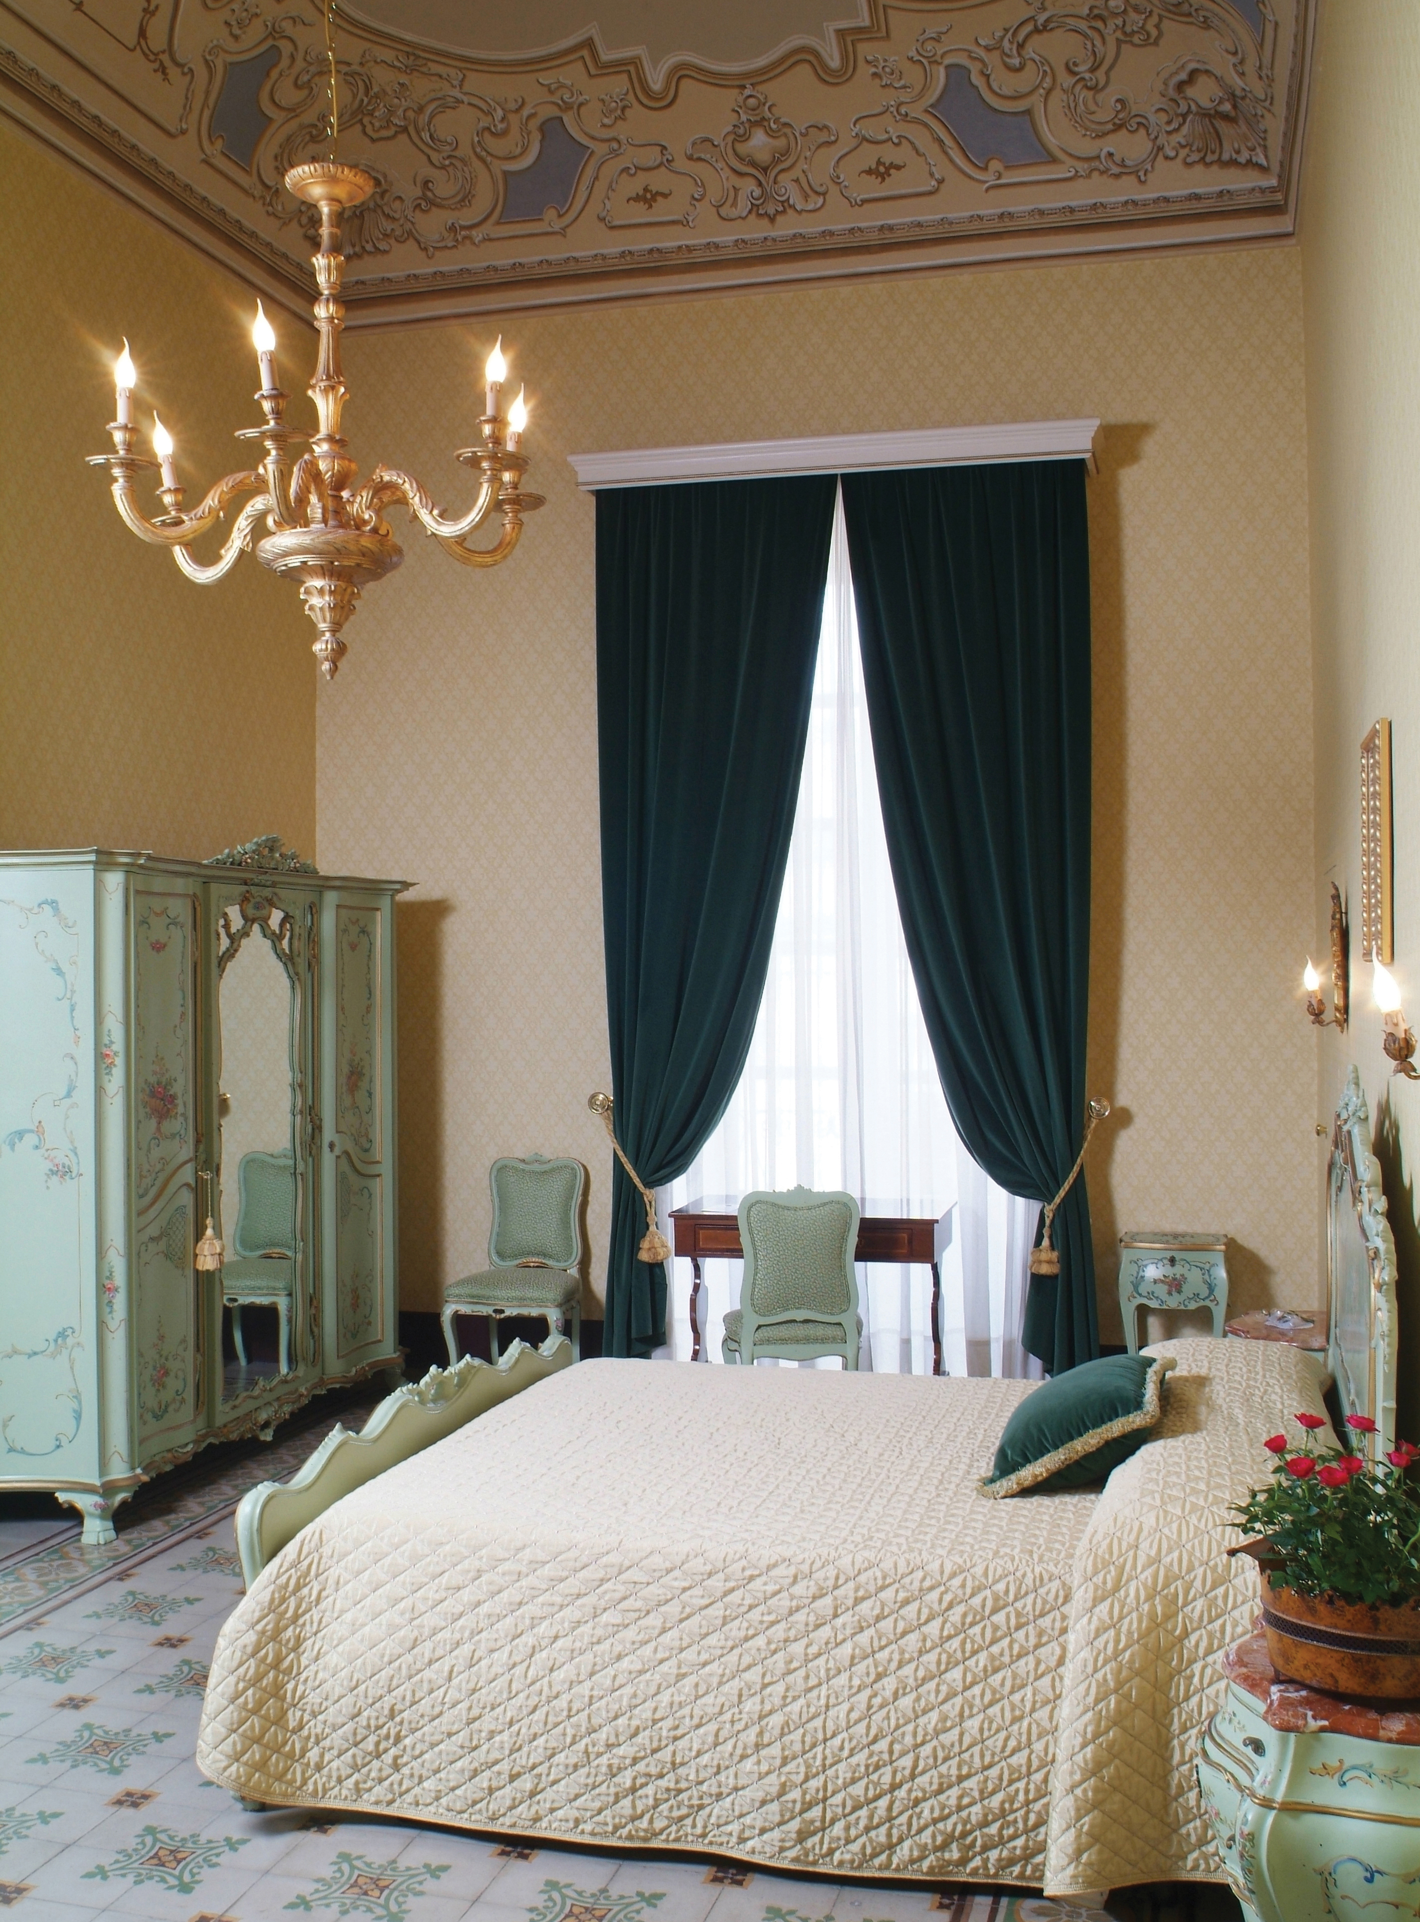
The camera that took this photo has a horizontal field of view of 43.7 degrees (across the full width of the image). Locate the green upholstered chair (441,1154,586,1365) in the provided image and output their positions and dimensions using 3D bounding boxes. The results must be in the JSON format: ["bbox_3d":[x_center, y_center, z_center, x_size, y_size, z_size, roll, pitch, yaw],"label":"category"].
[{"bbox_3d":[-0.762,1.288,7.176,0.500,0.970,0.560,0,-2,9],"label":"green upholstered chair"}]

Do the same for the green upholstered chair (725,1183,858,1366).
[{"bbox_3d":[0.300,1.262,6.290,0.500,0.975,0.560,0,-2,1],"label":"green upholstered chair"}]

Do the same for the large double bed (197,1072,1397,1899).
[{"bbox_3d":[0.352,0.957,4.157,2.230,1.450,2.150,0,-2,14],"label":"large double bed"}]

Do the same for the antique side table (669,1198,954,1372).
[{"bbox_3d":[0.421,1.384,7.058,1.050,0.785,0.700,0,-2,14],"label":"antique side table"}]

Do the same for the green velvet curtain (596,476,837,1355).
[{"bbox_3d":[0.008,-0.111,7.315,1.040,3.760,0.200,0,-2,14],"label":"green velvet curtain"}]

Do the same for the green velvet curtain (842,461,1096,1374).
[{"bbox_3d":[1.016,-0.113,7.059,1.030,3.760,0.200,0,-2,14],"label":"green velvet curtain"}]

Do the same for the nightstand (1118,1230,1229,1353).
[{"bbox_3d":[1.765,1.421,6.724,0.410,0.700,0.390,0,-2,14],"label":"nightstand"}]

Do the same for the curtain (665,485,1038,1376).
[{"bbox_3d":[0.569,-0.065,7.408,1.620,3.700,0.150,0,-2,14],"label":"curtain"}]

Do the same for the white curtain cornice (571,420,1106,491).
[{"bbox_3d":[0.486,-2.041,7.262,2.210,0.160,0.240,0,-2,14],"label":"white curtain cornice"}]

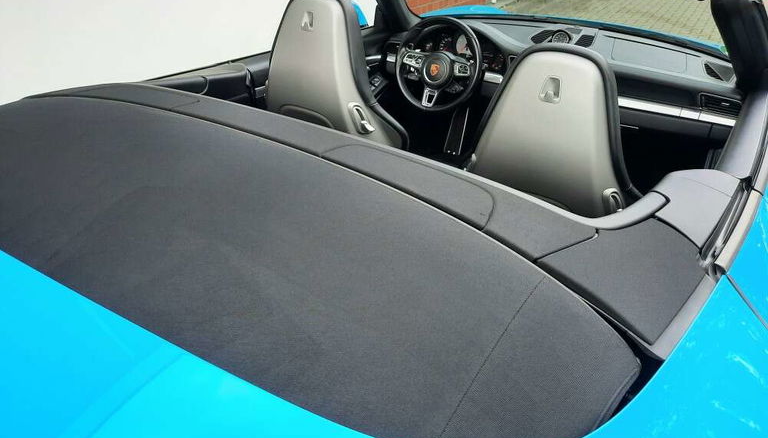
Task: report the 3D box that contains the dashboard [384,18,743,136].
[{"bbox_3d":[0.699,-0.619,2.257,1.400,0.280,0.460,21,38,29],"label":"dashboard"}]

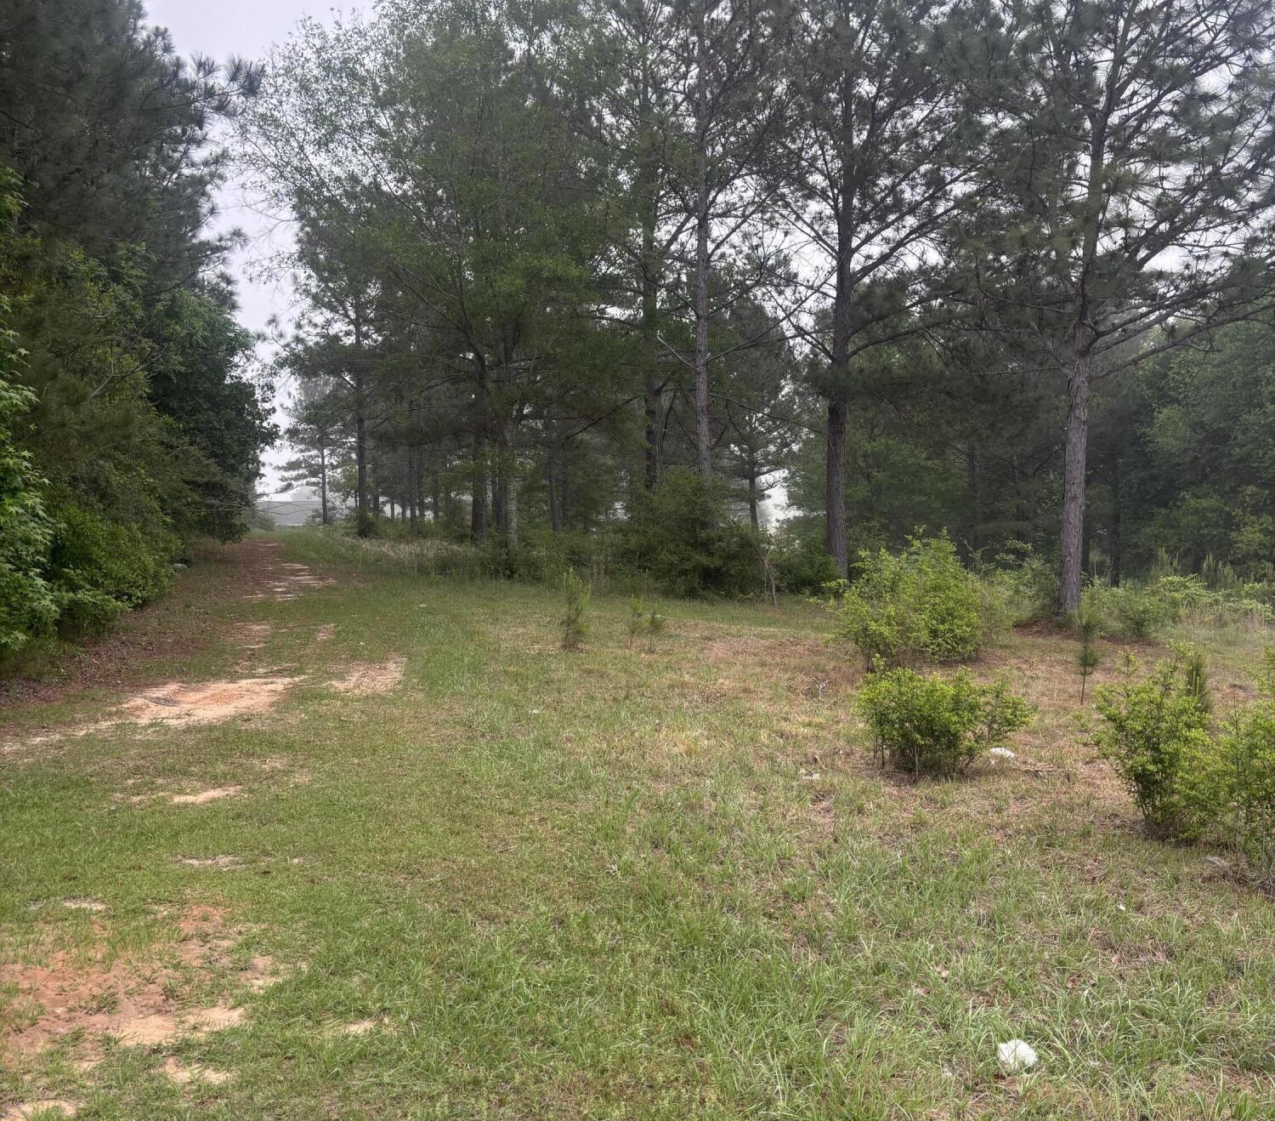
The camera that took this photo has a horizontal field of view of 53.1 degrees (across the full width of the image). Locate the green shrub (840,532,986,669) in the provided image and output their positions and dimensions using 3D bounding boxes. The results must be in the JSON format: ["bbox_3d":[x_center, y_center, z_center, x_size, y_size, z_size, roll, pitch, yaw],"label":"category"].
[{"bbox_3d":[2.897,0.391,13.424,1.500,1.300,1.350,0,2,0],"label":"green shrub"}]

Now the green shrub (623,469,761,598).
[{"bbox_3d":[1.032,-0.543,24.197,2.500,2.350,2.200,0,2,0],"label":"green shrub"}]

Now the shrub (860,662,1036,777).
[{"bbox_3d":[1.900,0.938,7.841,1.000,0.630,0.850,0,2,0],"label":"shrub"}]

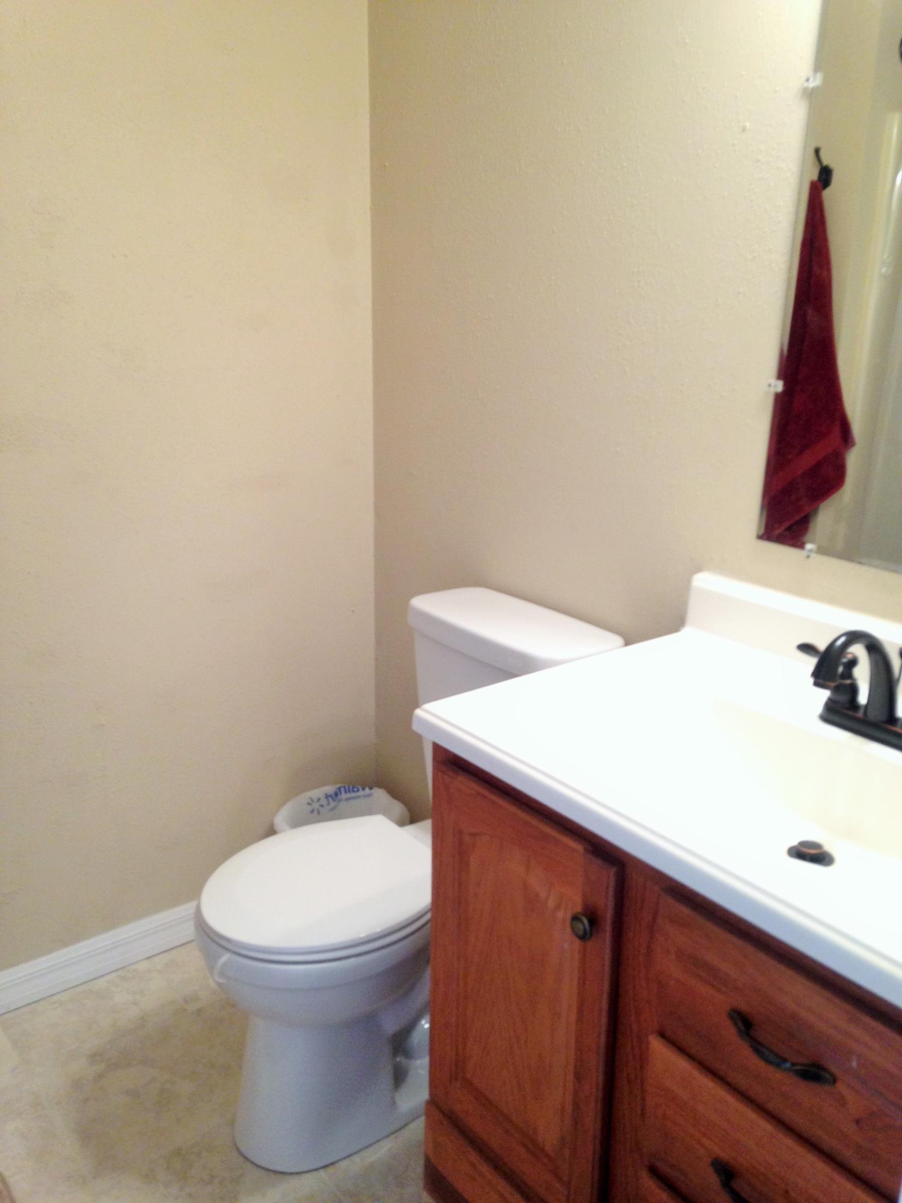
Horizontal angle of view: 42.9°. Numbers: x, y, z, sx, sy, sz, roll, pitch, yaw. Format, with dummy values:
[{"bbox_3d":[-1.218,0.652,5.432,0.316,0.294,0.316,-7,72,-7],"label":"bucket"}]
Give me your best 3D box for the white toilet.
[{"bbox_3d":[-0.101,0.457,1.931,0.705,0.785,0.400,-14,23,-37],"label":"white toilet"}]

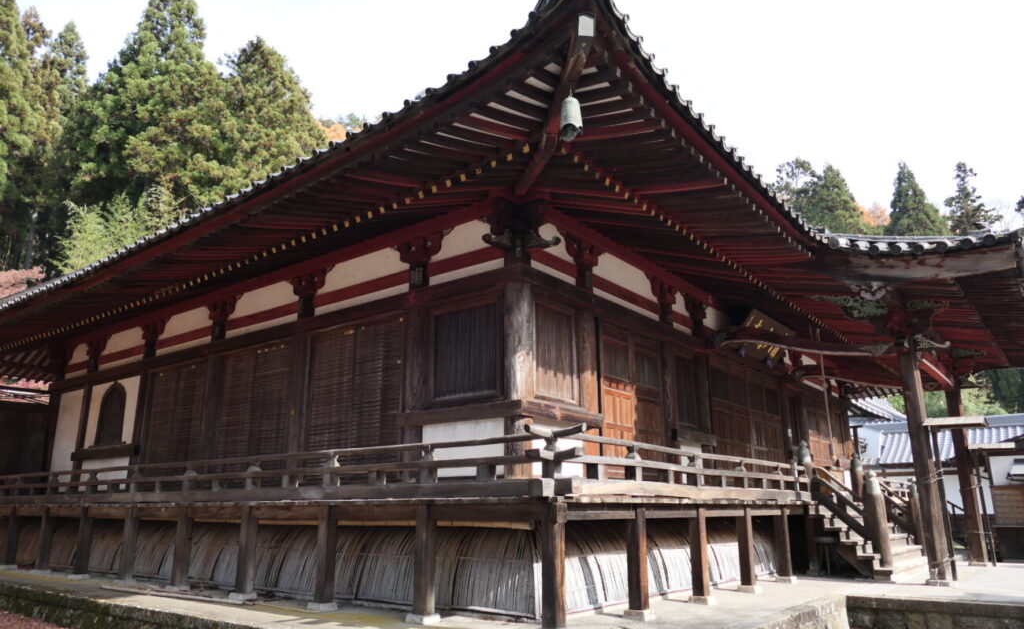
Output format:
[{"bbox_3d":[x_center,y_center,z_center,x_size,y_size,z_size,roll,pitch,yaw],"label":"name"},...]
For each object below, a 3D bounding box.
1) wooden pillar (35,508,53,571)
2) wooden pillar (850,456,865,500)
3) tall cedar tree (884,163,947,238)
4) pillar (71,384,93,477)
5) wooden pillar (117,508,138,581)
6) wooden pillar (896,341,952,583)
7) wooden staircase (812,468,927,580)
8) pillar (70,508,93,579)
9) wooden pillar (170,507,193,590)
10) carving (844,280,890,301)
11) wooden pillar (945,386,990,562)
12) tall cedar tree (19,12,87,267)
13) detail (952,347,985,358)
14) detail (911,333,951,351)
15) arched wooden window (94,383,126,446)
[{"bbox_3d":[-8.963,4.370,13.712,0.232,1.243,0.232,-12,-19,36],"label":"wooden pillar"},{"bbox_3d":[7.669,3.645,15.785,0.230,1.040,0.230,-12,-19,37],"label":"wooden pillar"},{"bbox_3d":[30.809,-1.039,51.228,6.500,22.000,6.500,-10,-18,31],"label":"tall cedar tree"},{"bbox_3d":[-10.451,3.074,17.240,0.280,2.750,0.280,-12,-19,36],"label":"pillar"},{"bbox_3d":[-6.186,3.752,11.483,0.170,1.170,0.170,-12,-19,36],"label":"wooden pillar"},{"bbox_3d":[6.566,2.302,11.356,0.240,3.730,0.240,-12,-19,37],"label":"wooden pillar"},{"bbox_3d":[7.471,4.252,14.557,1.299,1.842,4.802,-12,-19,36],"label":"wooden staircase"},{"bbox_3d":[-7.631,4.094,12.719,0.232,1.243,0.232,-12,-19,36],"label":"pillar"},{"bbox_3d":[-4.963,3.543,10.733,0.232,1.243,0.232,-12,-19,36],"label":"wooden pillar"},{"bbox_3d":[5.995,-0.403,11.941,0.680,0.360,0.120,-12,-19,36],"label":"carving"},{"bbox_3d":[10.420,3.605,16.411,0.310,3.950,0.310,-12,-19,36],"label":"wooden pillar"},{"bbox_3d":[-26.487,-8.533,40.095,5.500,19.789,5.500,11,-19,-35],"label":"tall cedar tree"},{"bbox_3d":[10.732,0.893,16.708,0.633,0.226,0.192,-12,-19,36],"label":"detail"},{"bbox_3d":[7.390,0.494,12.537,0.588,0.271,0.181,-12,-19,36],"label":"detail"},{"bbox_3d":[-9.744,2.410,17.341,1.450,1.480,0.100,-12,-19,37],"label":"arched wooden window"}]

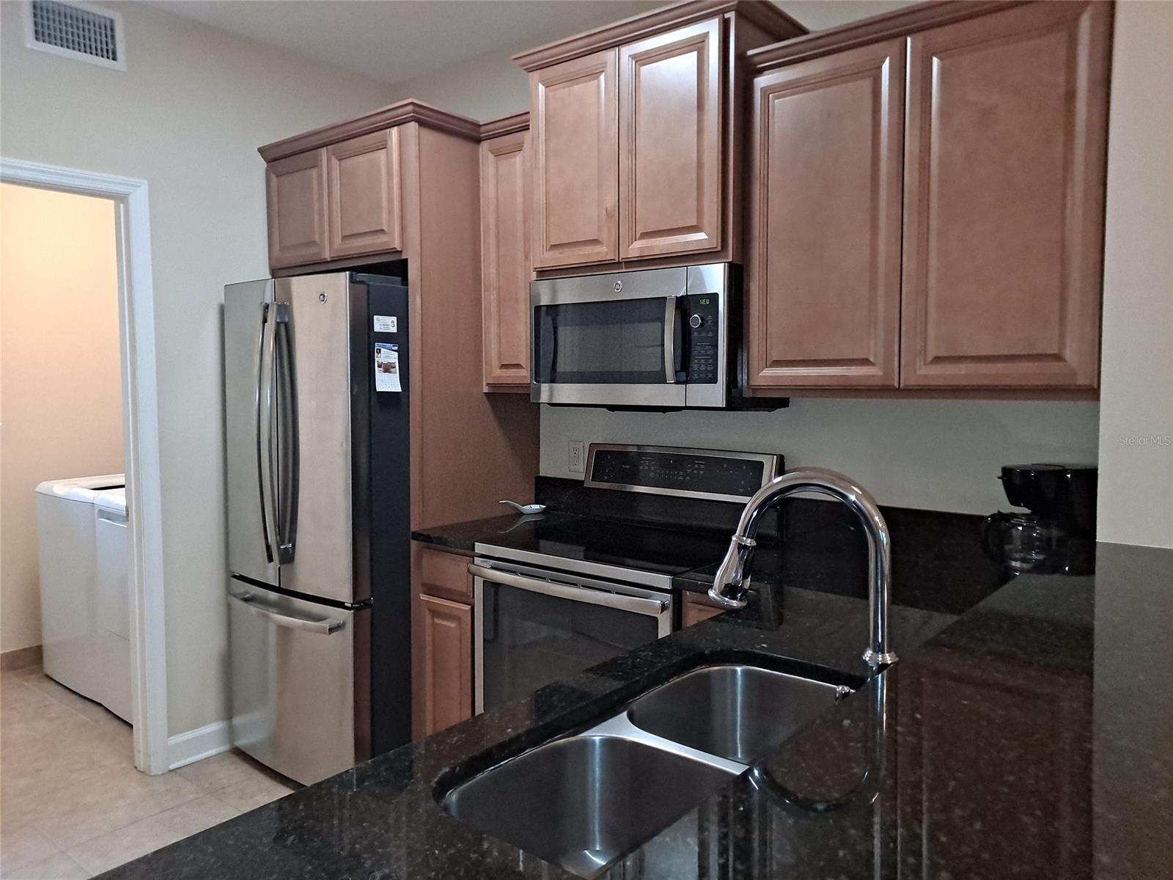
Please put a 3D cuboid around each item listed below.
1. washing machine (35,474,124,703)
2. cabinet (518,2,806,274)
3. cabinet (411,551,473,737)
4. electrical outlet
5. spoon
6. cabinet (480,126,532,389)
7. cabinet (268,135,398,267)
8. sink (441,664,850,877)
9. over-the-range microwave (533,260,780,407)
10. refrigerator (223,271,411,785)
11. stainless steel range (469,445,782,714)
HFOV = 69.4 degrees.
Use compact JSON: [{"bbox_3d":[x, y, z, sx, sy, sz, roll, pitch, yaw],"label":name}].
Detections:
[{"bbox_3d":[-2.183,0.639,4.225,0.680,1.020,0.690,3,5,38],"label":"washing machine"},{"bbox_3d":[0.218,-0.894,2.770,0.840,0.711,0.430,3,5,38],"label":"cabinet"},{"bbox_3d":[-0.271,0.783,3.134,0.305,0.880,0.630,3,5,38],"label":"cabinet"},{"bbox_3d":[-0.038,0.068,3.301,0.073,0.122,0.010,3,5,38],"label":"electrical outlet"},{"bbox_3d":[-0.233,0.265,3.307,0.210,0.055,0.050,-2,5,-31],"label":"spoon"},{"bbox_3d":[-0.173,-0.636,3.154,0.300,0.921,0.335,3,5,38],"label":"cabinet"},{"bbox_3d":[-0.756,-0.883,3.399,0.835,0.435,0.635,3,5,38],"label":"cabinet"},{"bbox_3d":[0.167,0.569,1.276,0.415,0.206,0.805,3,5,38],"label":"sink"},{"bbox_3d":[0.220,-0.325,2.824,0.755,0.413,0.400,3,5,38],"label":"over-the-range microwave"},{"bbox_3d":[-0.842,0.311,3.352,0.752,1.785,0.820,3,5,38],"label":"refrigerator"},{"bbox_3d":[0.121,0.648,2.761,0.757,1.200,0.680,3,5,38],"label":"stainless steel range"}]

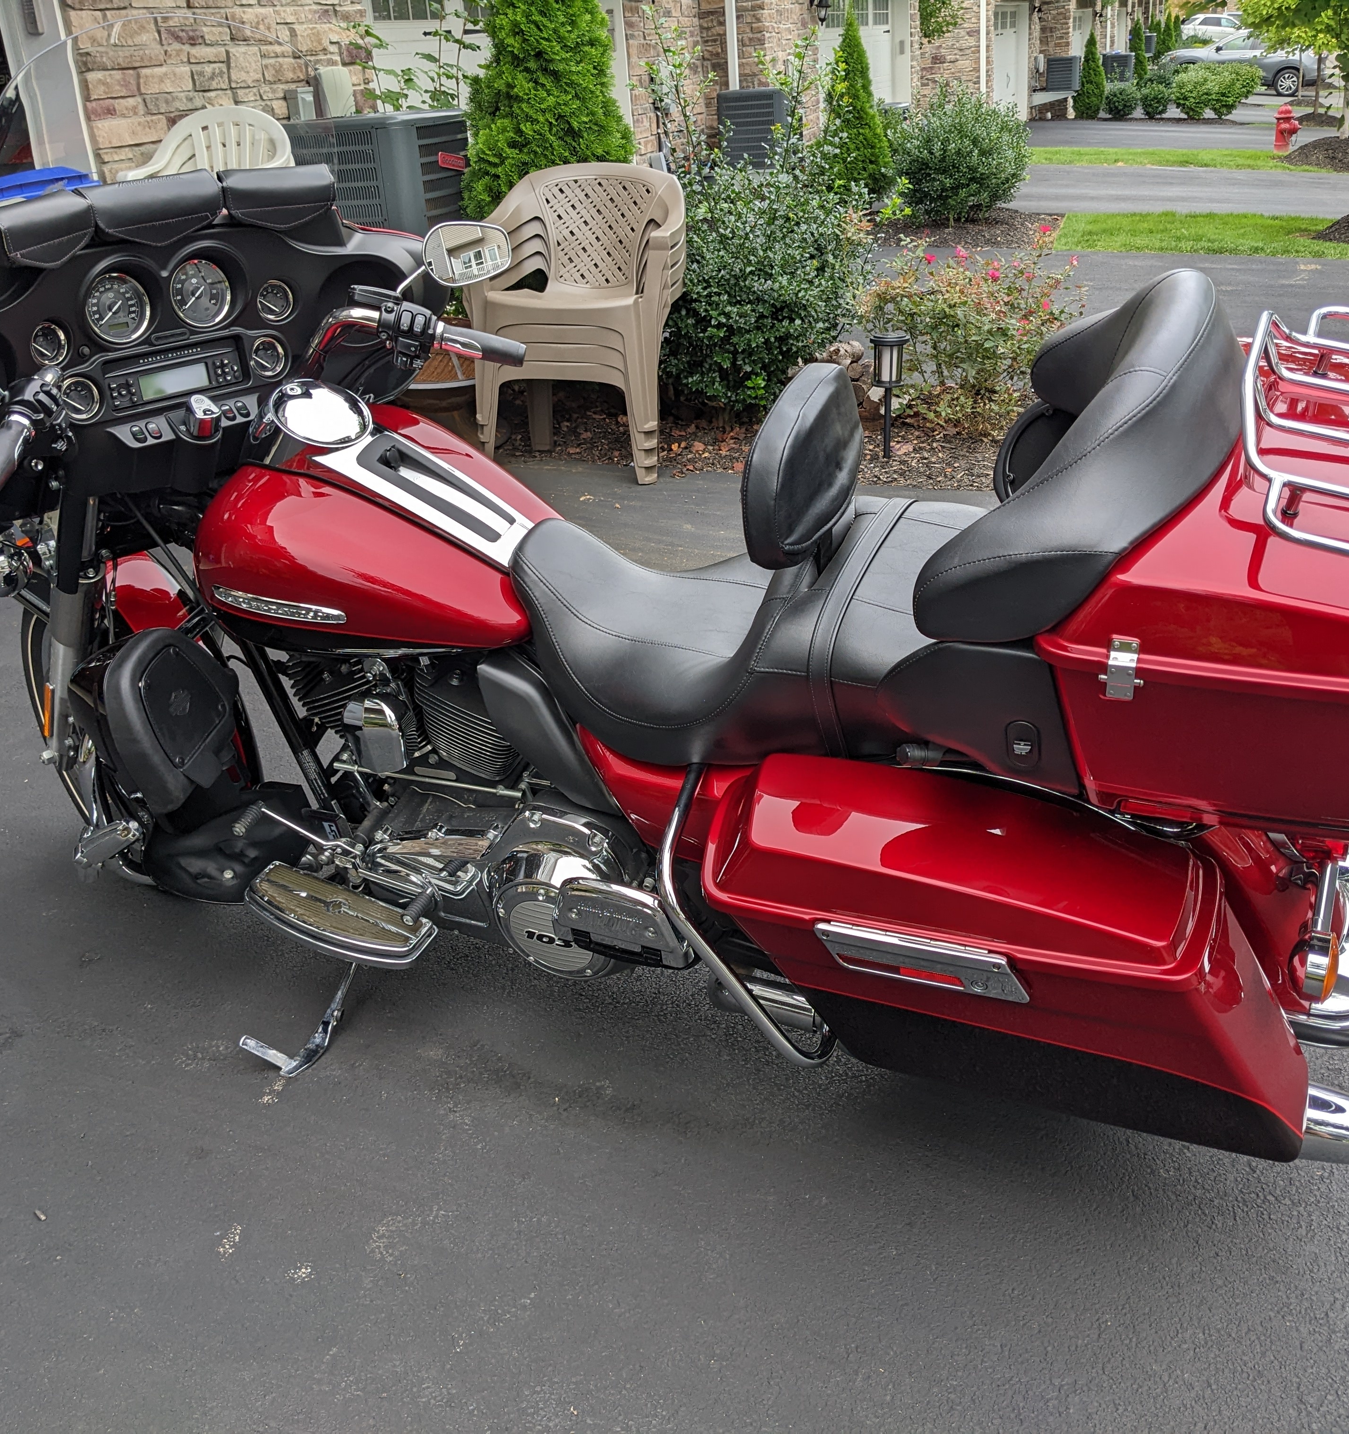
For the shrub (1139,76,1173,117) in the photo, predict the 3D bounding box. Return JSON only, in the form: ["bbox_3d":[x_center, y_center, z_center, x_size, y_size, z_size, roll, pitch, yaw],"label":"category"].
[{"bbox_3d":[11.707,-15.070,36.300,0.840,0.900,0.840,-5,22,0],"label":"shrub"}]

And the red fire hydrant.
[{"bbox_3d":[9.662,-9.262,23.500,0.400,0.750,0.380,4,24,21],"label":"red fire hydrant"}]

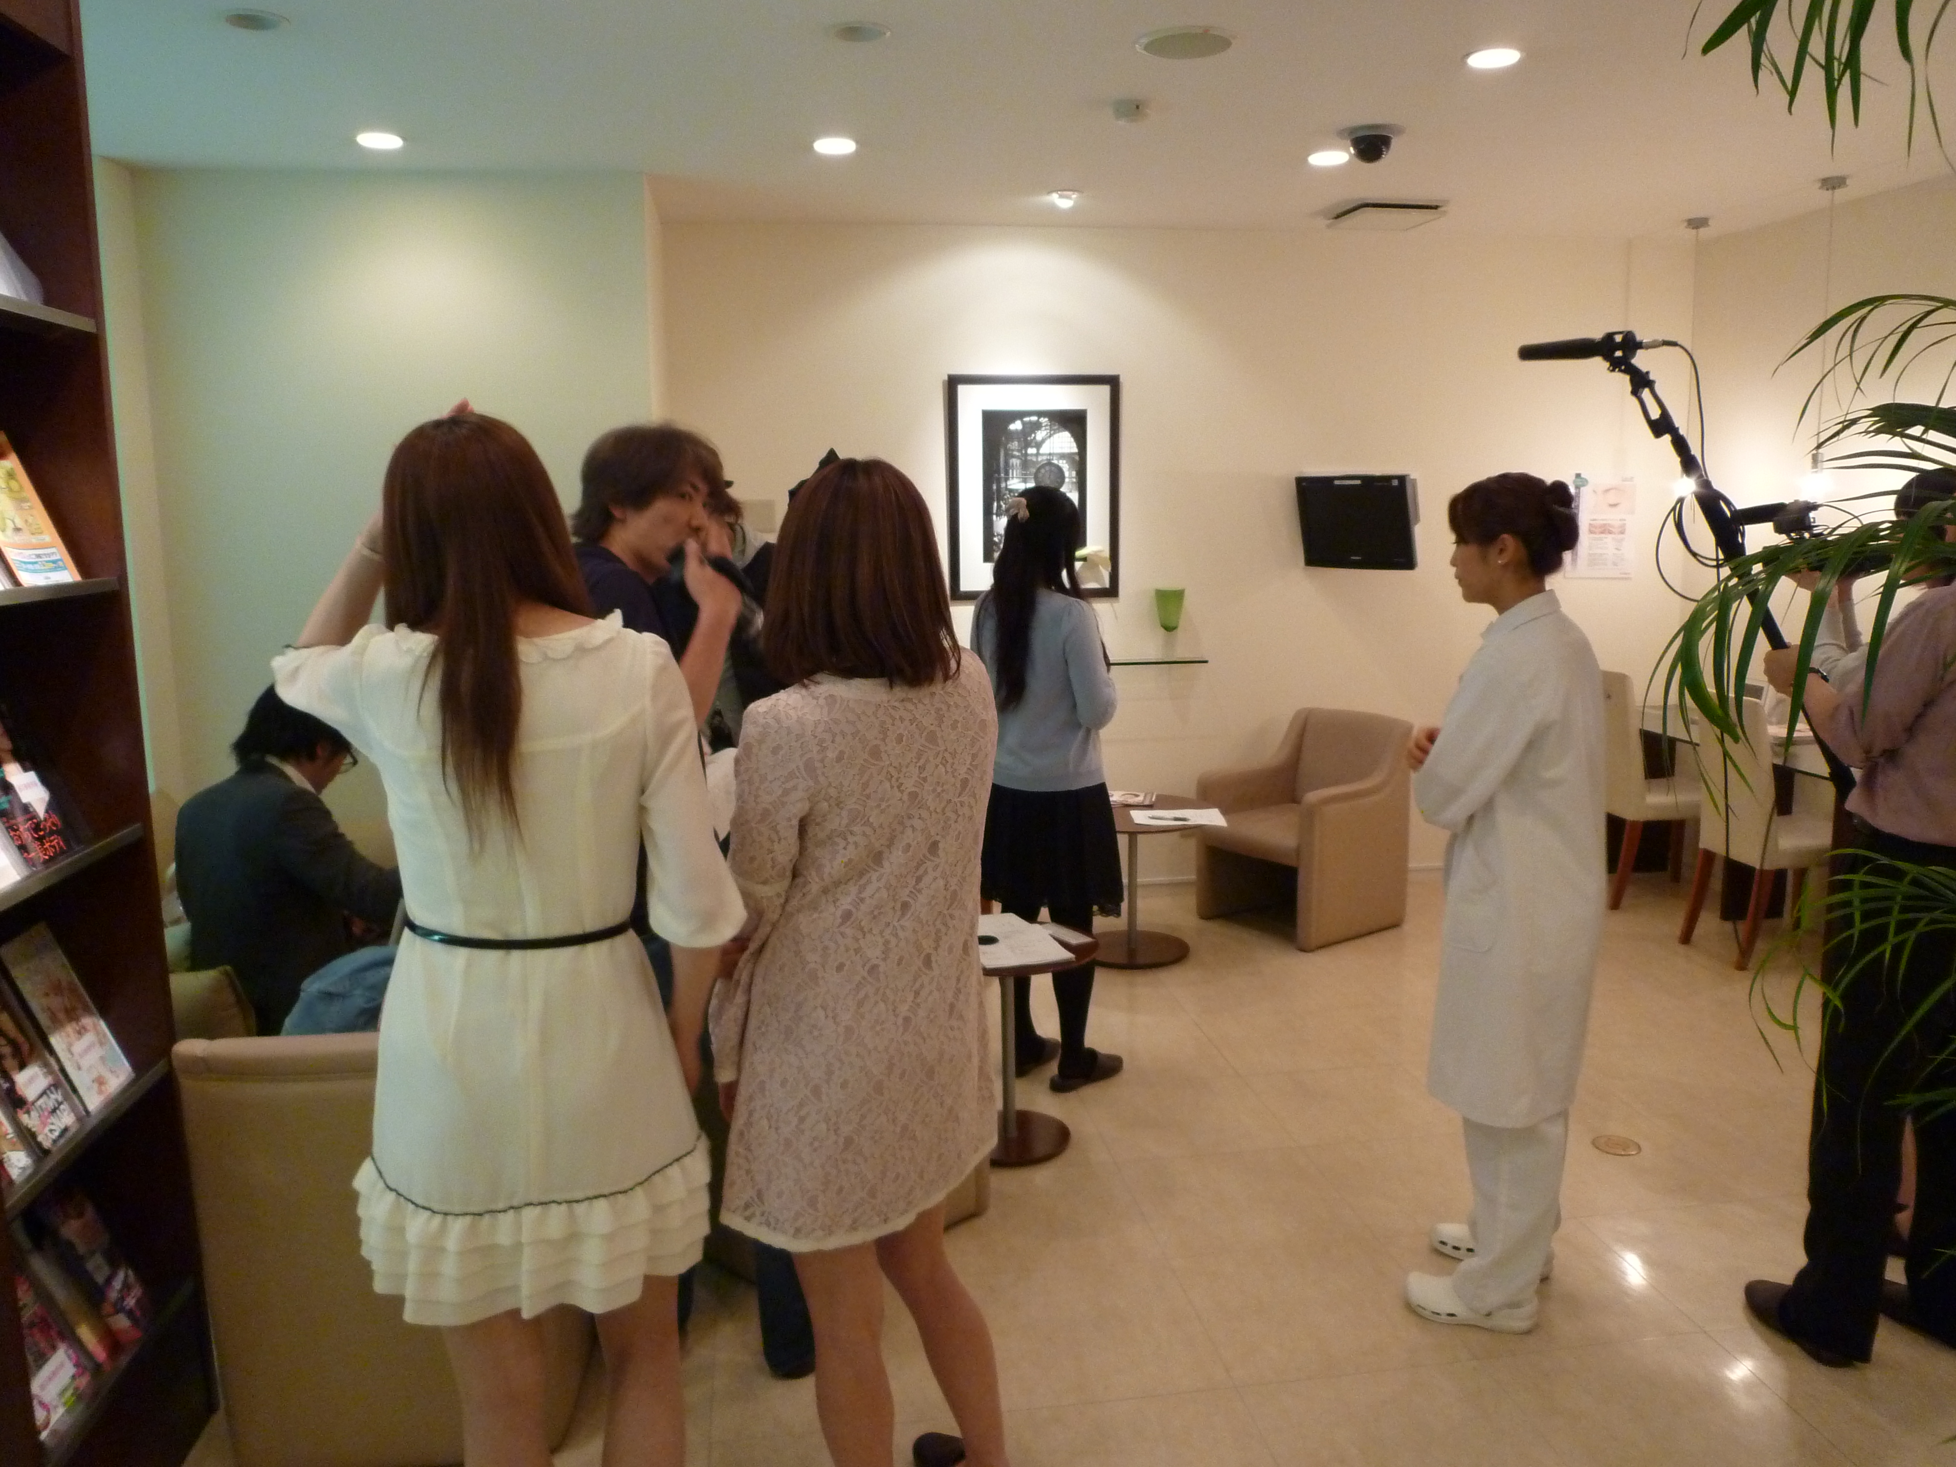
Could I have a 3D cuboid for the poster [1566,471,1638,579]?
[{"bbox_3d":[2.520,-0.837,5.710,0.297,0.420,0.010,-2,9,-8],"label":"poster"}]

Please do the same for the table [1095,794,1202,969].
[{"bbox_3d":[0.541,0.518,4.930,0.600,0.495,0.600,-2,9,-8],"label":"table"}]

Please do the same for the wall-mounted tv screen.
[{"bbox_3d":[1.514,-0.848,5.607,0.465,0.376,0.080,6,28,39],"label":"wall-mounted tv screen"}]

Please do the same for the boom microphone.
[{"bbox_3d":[1.161,-0.727,2.650,0.300,0.057,0.053,3,9,37],"label":"boom microphone"}]

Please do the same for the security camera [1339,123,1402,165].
[{"bbox_3d":[1.104,-1.644,3.966,0.185,0.090,0.185,-2,9,-8],"label":"security camera"}]

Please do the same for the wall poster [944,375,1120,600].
[{"bbox_3d":[0.229,-0.976,5.621,0.685,0.875,0.030,-2,8,-8],"label":"wall poster"}]

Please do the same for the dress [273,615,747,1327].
[{"bbox_3d":[-0.538,0.257,1.643,0.530,0.840,0.340,-4,9,-19],"label":"dress"}]

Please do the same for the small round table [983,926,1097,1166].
[{"bbox_3d":[0.073,0.744,3.436,0.460,0.497,0.460,-1,8,0],"label":"small round table"}]

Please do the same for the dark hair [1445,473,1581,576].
[{"bbox_3d":[0.935,-0.365,2.470,0.235,0.185,0.185,3,9,23],"label":"dark hair"}]

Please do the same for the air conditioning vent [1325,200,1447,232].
[{"bbox_3d":[1.524,-1.935,5.298,0.355,0.040,0.380,-2,8,-8],"label":"air conditioning vent"}]

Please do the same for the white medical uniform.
[{"bbox_3d":[0.994,0.402,2.644,0.320,1.330,0.430,4,9,29],"label":"white medical uniform"}]

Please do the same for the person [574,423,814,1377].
[{"bbox_3d":[-0.507,0.308,2.476,0.460,1.670,0.460,-4,9,-18],"label":"person"}]

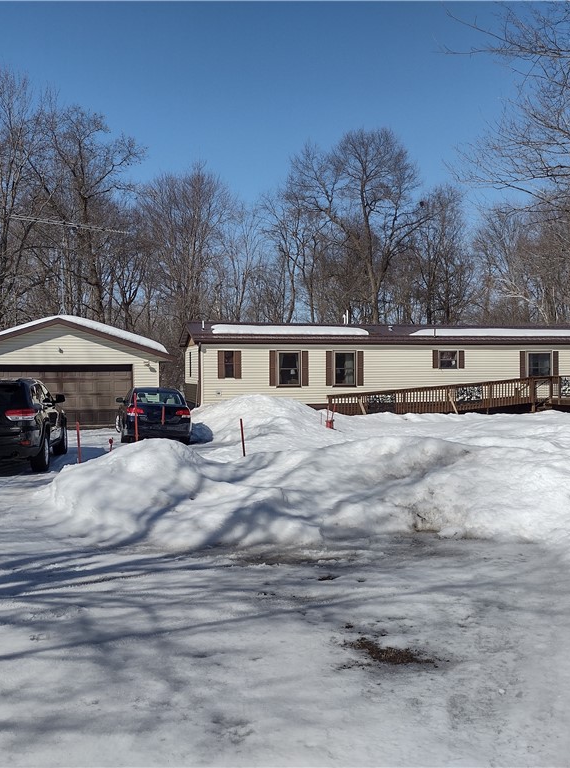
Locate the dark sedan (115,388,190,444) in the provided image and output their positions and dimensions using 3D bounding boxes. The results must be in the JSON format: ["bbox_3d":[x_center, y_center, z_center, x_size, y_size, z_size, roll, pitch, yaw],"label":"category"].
[{"bbox_3d":[-3.855,0.854,23.275,1.840,1.490,4.750,-1,1,-13],"label":"dark sedan"}]

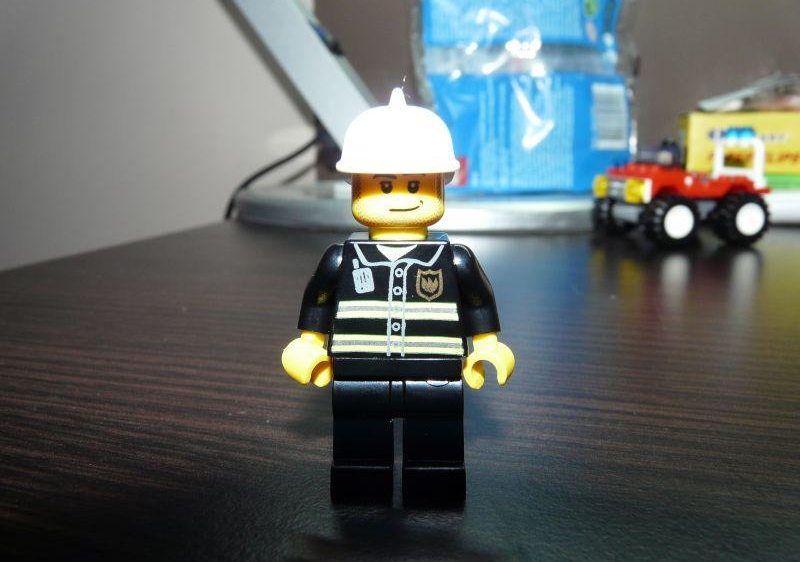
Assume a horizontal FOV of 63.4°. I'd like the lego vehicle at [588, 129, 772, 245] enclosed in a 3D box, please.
[{"bbox_3d":[0.131,-0.044,0.294,0.071,0.050,0.044,-4,12,-18],"label":"lego vehicle"}]

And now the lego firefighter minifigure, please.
[{"bbox_3d":[0.000,0.001,0.074,0.025,0.045,0.015,1,11,3],"label":"lego firefighter minifigure"}]

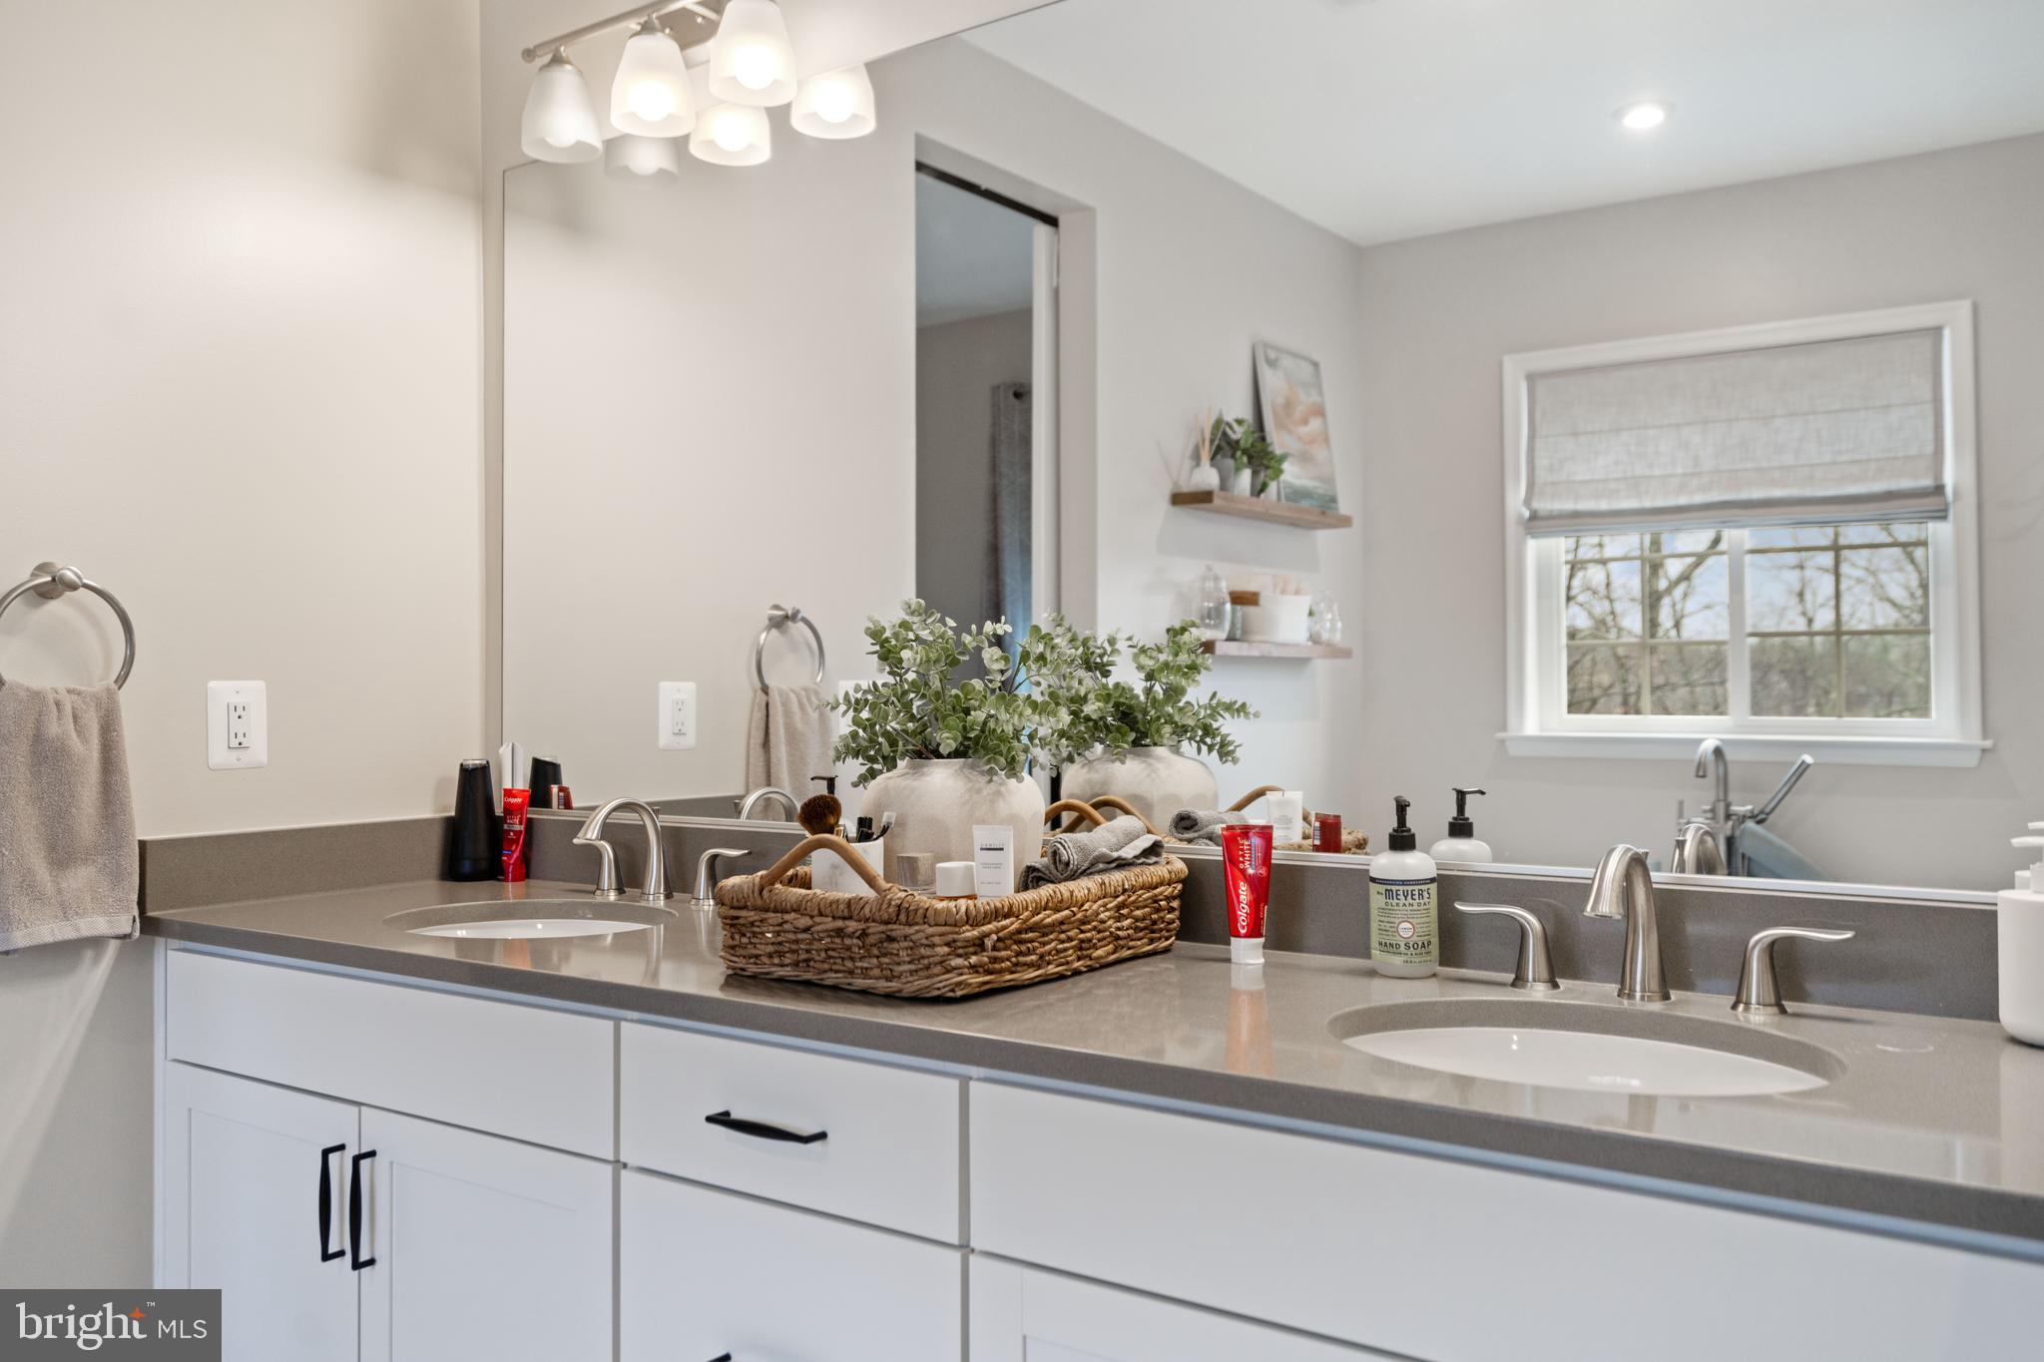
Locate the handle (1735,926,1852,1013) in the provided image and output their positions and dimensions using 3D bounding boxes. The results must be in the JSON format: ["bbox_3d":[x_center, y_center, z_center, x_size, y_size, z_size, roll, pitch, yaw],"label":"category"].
[{"bbox_3d":[0.709,0.268,1.462,0.105,0.081,0.047,-1,0,38],"label":"handle"}]

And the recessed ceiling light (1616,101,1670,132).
[{"bbox_3d":[1.696,-1.540,4.330,0.170,0.030,0.170,-1,0,35],"label":"recessed ceiling light"}]

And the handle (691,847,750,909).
[{"bbox_3d":[-0.419,0.271,2.213,0.108,0.082,0.040,-1,-1,35],"label":"handle"}]

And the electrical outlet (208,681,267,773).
[{"bbox_3d":[-1.111,0.061,2.251,0.009,0.123,0.082,-1,-1,35],"label":"electrical outlet"}]

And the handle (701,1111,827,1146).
[{"bbox_3d":[-0.247,0.431,1.532,0.137,0.013,0.029,0,0,34],"label":"handle"}]

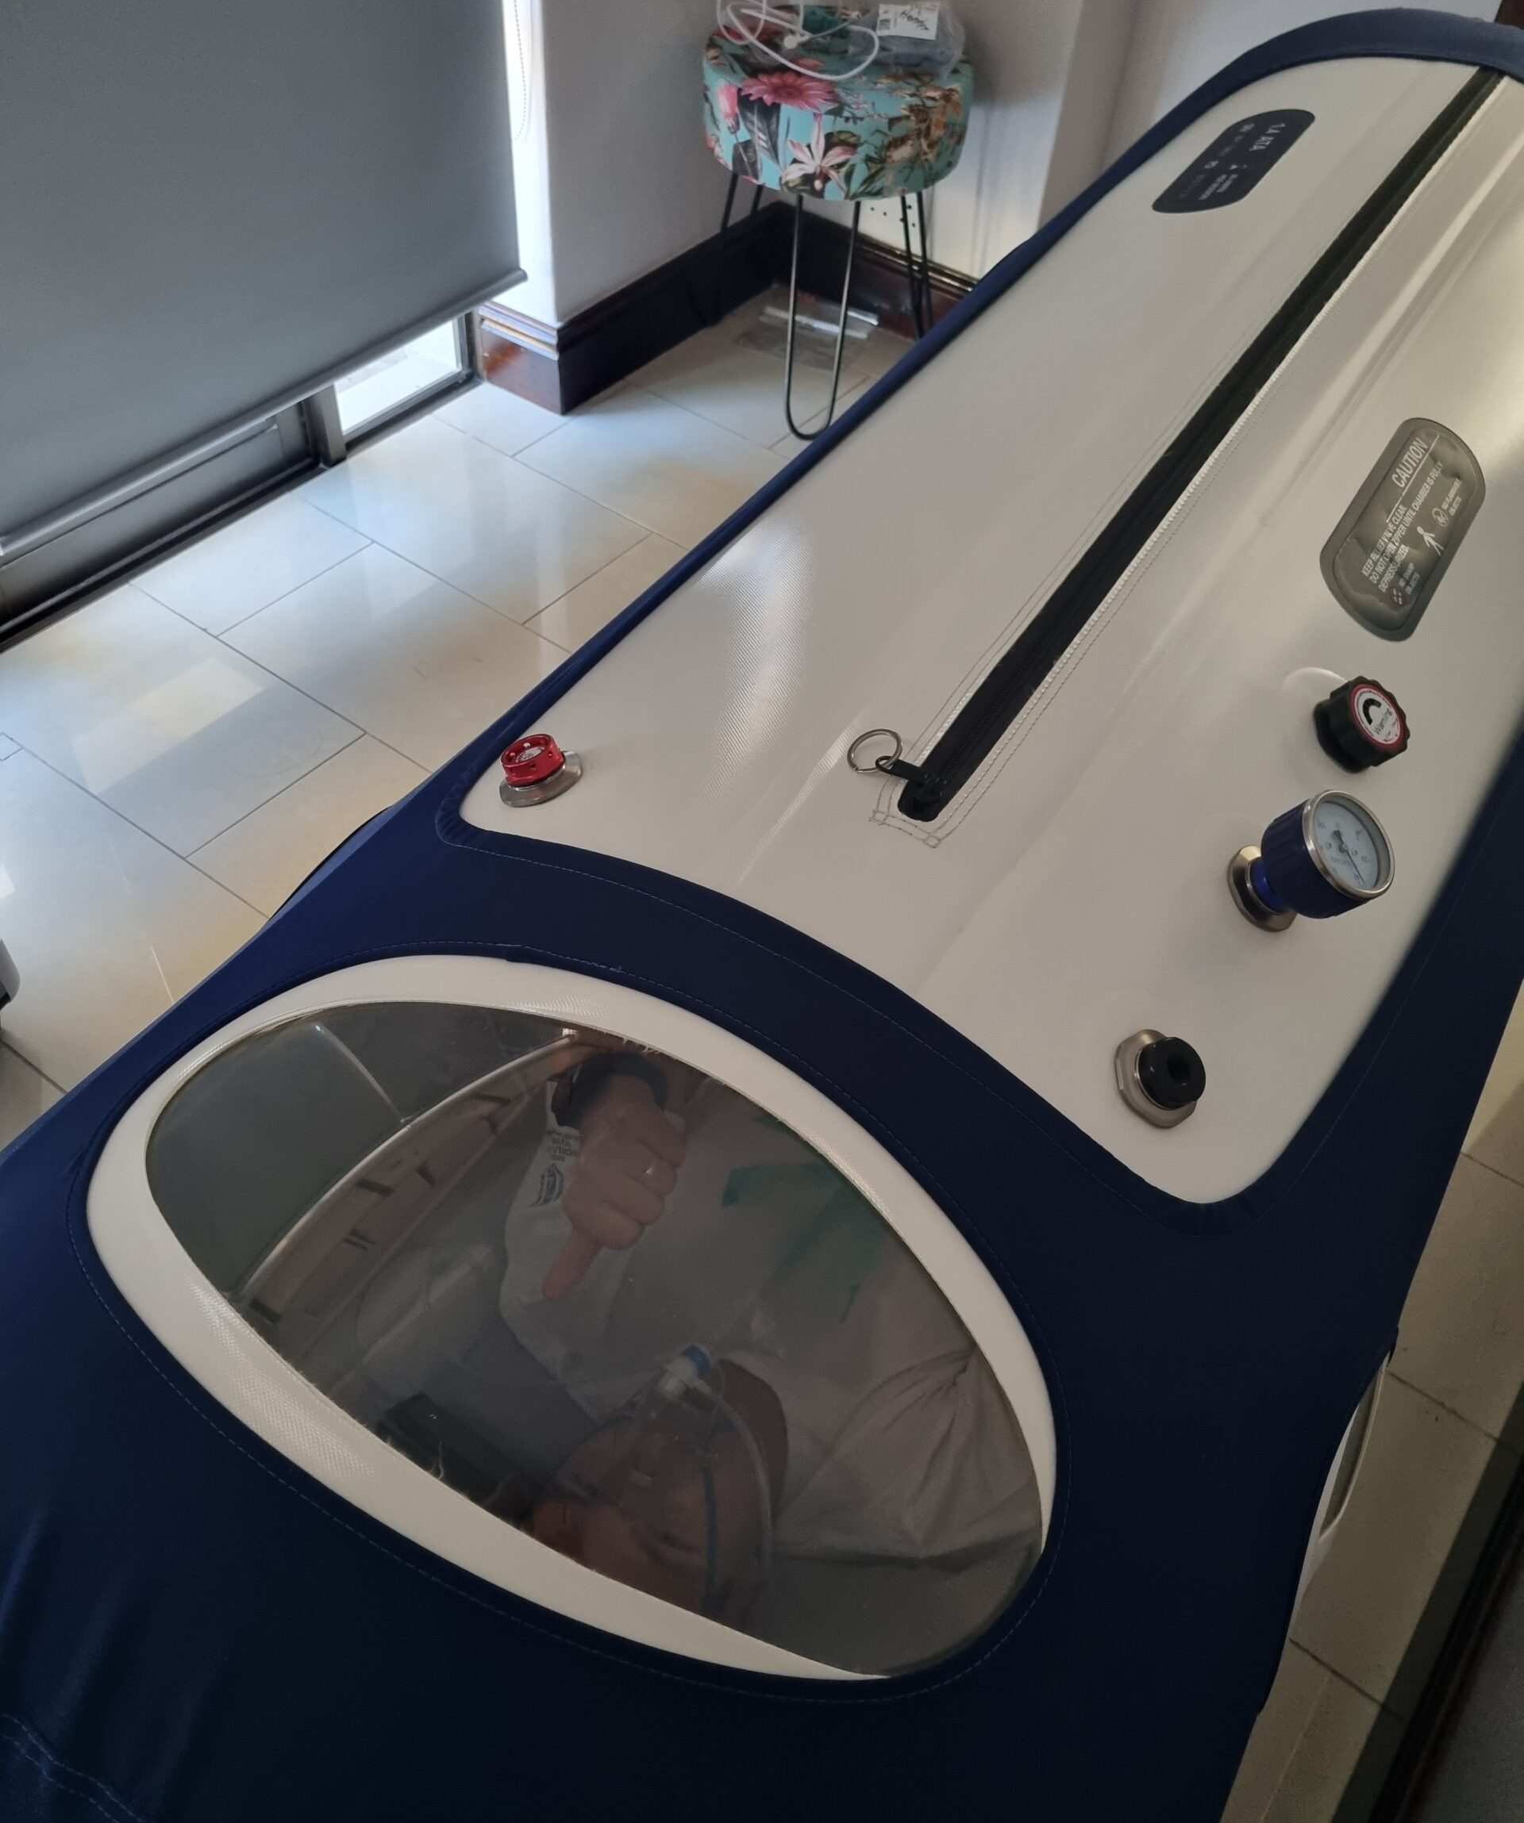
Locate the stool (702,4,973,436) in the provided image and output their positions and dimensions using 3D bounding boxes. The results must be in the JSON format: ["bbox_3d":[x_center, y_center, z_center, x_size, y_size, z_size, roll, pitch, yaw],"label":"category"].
[{"bbox_3d":[0.097,-1.119,2.491,0.409,0.509,0.409,8,49,0],"label":"stool"}]

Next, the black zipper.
[{"bbox_3d":[0.439,-0.476,1.239,0.035,0.012,1.356,29,53,14],"label":"black zipper"}]

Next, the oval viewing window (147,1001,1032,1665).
[{"bbox_3d":[-0.085,0.166,0.680,0.469,0.073,0.214,29,52,15],"label":"oval viewing window"}]

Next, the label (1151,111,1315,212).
[{"bbox_3d":[0.467,-0.741,1.504,0.088,0.006,0.297,12,46,32],"label":"label"}]

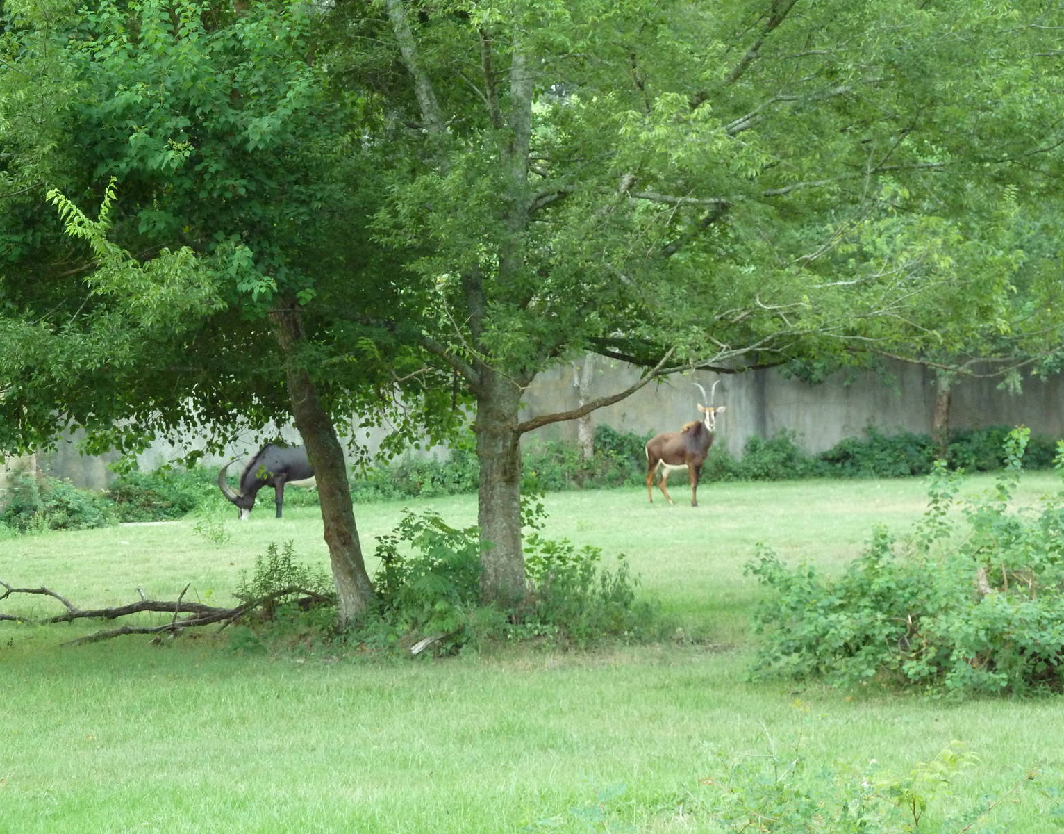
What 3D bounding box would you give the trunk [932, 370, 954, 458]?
[{"bbox_3d":[7.134,0.023,58.000,0.330,1.600,0.330,0,1,0],"label":"trunk"}]

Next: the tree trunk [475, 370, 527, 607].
[{"bbox_3d":[-0.245,0.575,26.500,0.400,1.900,0.400,0,1,0],"label":"tree trunk"}]

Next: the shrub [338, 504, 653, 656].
[{"bbox_3d":[-0.243,1.281,26.000,2.450,1.080,1.800,0,1,0],"label":"shrub"}]

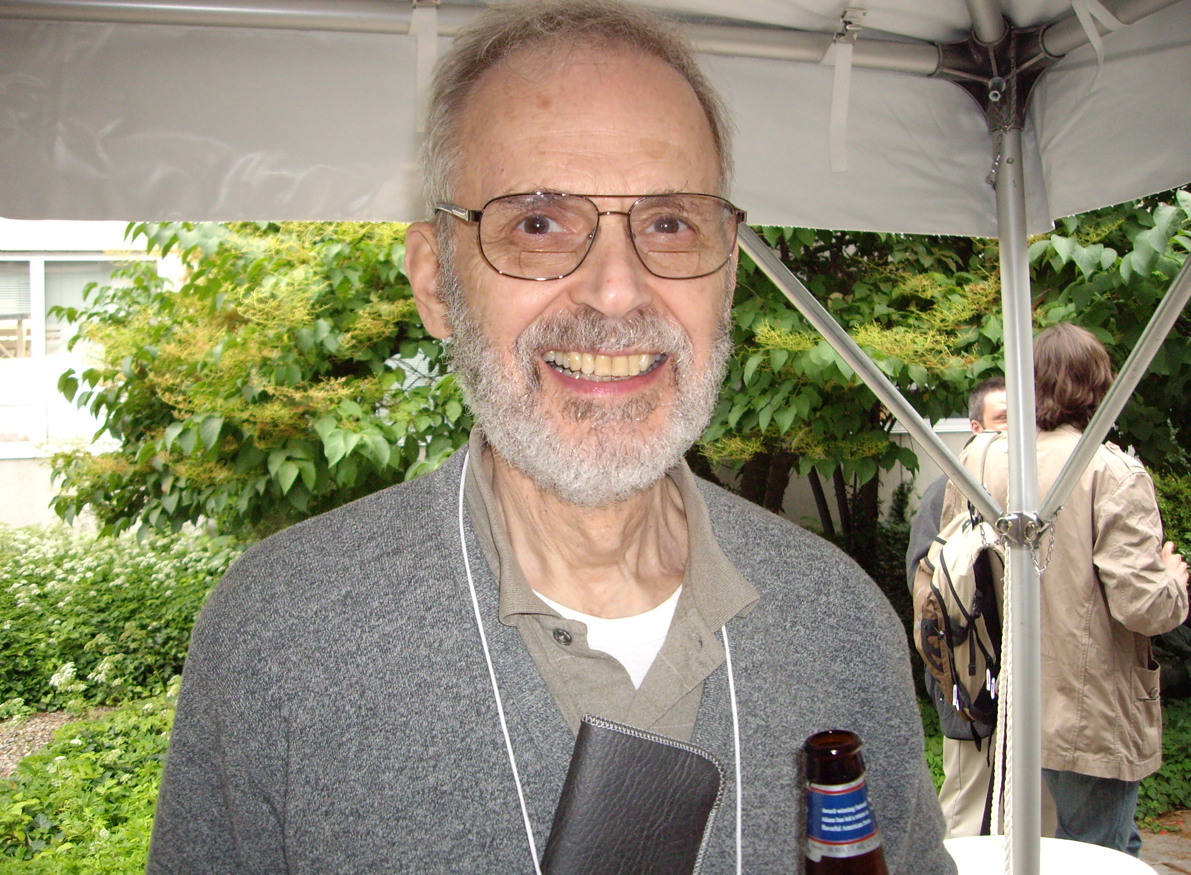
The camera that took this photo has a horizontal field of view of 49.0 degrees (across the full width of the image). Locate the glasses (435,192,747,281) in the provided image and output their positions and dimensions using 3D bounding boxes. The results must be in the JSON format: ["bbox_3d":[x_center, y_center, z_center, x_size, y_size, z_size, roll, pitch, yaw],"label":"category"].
[{"bbox_3d":[-0.008,-0.104,0.693,0.138,0.047,0.138,-1,7,-12],"label":"glasses"}]

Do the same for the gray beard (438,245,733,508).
[{"bbox_3d":[-0.005,-0.035,0.680,0.155,0.138,0.110,-1,6,-12],"label":"gray beard"}]

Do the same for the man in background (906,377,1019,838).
[{"bbox_3d":[1.120,0.720,3.600,0.540,1.760,0.360,-1,-1,-21],"label":"man in background"}]

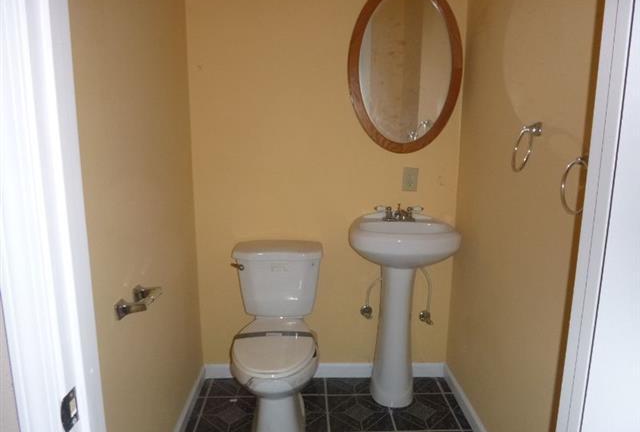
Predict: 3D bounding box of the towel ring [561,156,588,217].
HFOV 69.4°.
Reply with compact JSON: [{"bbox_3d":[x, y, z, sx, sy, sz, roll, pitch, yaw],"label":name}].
[{"bbox_3d":[0.698,-0.083,1.243,0.069,0.162,0.146,0,11,-2],"label":"towel ring"}]

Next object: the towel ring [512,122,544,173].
[{"bbox_3d":[0.685,-0.220,1.515,0.075,0.165,0.149,0,11,-2],"label":"towel ring"}]

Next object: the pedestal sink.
[{"bbox_3d":[0.386,0.474,2.207,0.514,0.906,0.449,0,11,-2],"label":"pedestal sink"}]

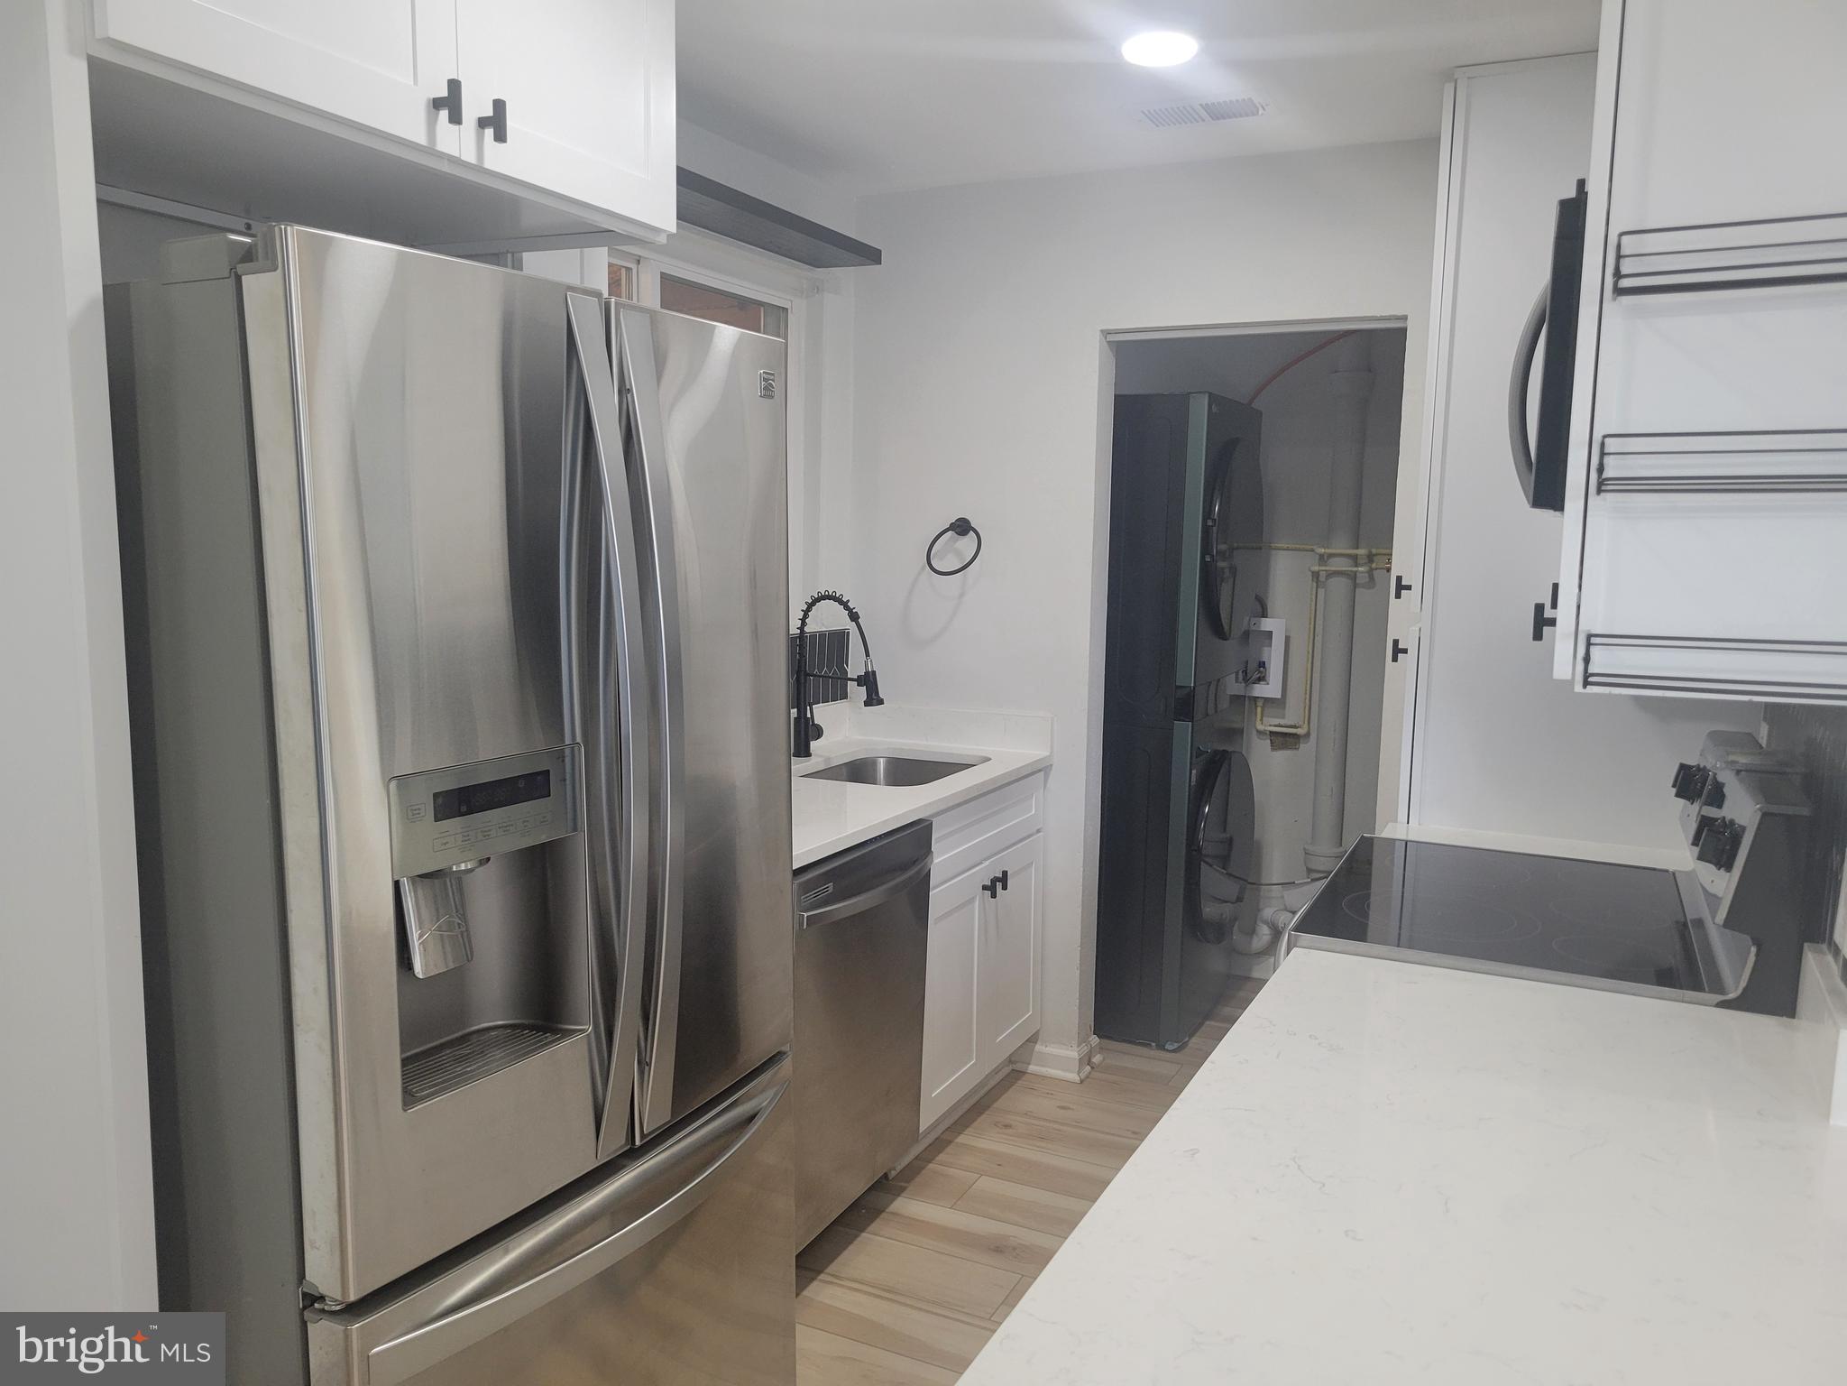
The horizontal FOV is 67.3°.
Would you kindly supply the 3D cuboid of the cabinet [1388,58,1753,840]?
[{"bbox_3d":[1.393,-0.032,2.992,0.630,2.425,0.505,4,7,25],"label":"cabinet"}]

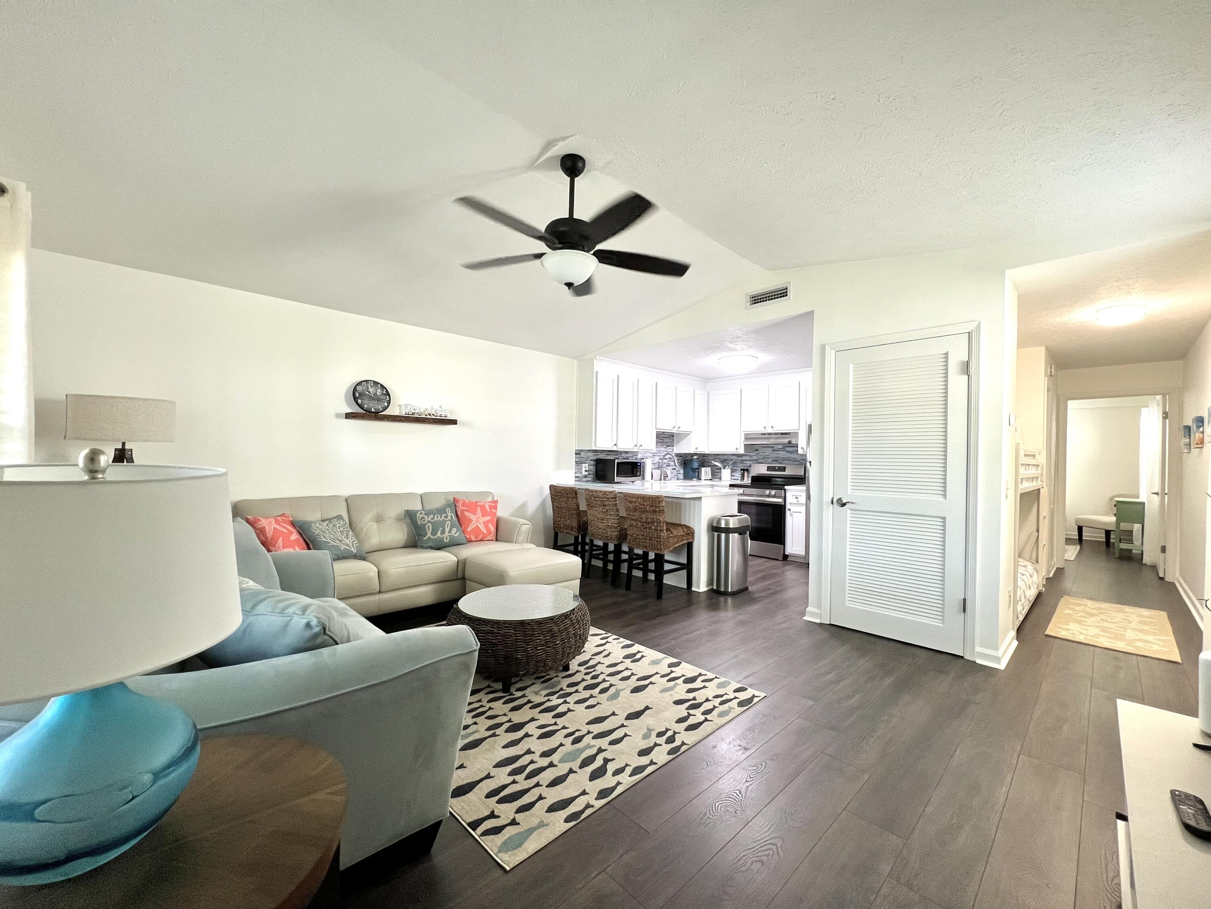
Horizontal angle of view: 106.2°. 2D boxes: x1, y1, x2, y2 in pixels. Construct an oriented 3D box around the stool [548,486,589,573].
[{"bbox_3d":[-0.274,0.791,5.065,0.550,0.910,0.470,2,-1,-43],"label":"stool"}]

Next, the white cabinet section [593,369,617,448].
[{"bbox_3d":[-0.090,-0.520,5.473,0.364,0.906,0.300,1,-1,-43],"label":"white cabinet section"}]

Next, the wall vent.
[{"bbox_3d":[1.358,-1.332,3.827,0.025,0.150,0.413,1,0,-42],"label":"wall vent"}]

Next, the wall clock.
[{"bbox_3d":[-2.091,-0.515,4.076,0.312,0.308,0.045,1,0,-42],"label":"wall clock"}]

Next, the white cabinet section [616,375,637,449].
[{"bbox_3d":[0.173,-0.513,5.718,0.355,0.906,0.300,1,-1,-43],"label":"white cabinet section"}]

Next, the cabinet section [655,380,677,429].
[{"bbox_3d":[0.718,-0.636,6.222,0.406,0.622,0.300,1,-1,-43],"label":"cabinet section"}]

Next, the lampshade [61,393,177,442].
[{"bbox_3d":[-2.969,-0.211,2.787,0.460,0.265,0.390,1,0,-42],"label":"lampshade"}]

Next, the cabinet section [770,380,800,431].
[{"bbox_3d":[2.411,-0.608,5.968,0.300,0.622,0.413,1,-1,-43],"label":"cabinet section"}]

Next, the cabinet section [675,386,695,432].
[{"bbox_3d":[1.019,-0.628,6.503,0.417,0.622,0.300,1,-1,-43],"label":"cabinet section"}]

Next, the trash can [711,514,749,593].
[{"bbox_3d":[1.186,0.926,4.276,0.420,0.690,0.260,2,-1,-43],"label":"trash can"}]

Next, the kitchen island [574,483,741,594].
[{"bbox_3d":[0.394,0.803,4.973,0.940,0.915,1.900,2,-1,-43],"label":"kitchen island"}]

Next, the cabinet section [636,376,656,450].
[{"bbox_3d":[0.435,-0.506,5.961,0.359,0.906,0.300,1,-1,-43],"label":"cabinet section"}]

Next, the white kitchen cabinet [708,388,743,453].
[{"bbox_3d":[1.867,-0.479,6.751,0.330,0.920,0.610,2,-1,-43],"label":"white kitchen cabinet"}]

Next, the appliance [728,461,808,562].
[{"bbox_3d":[2.195,0.729,6.156,0.680,1.170,0.760,1,0,-42],"label":"appliance"}]

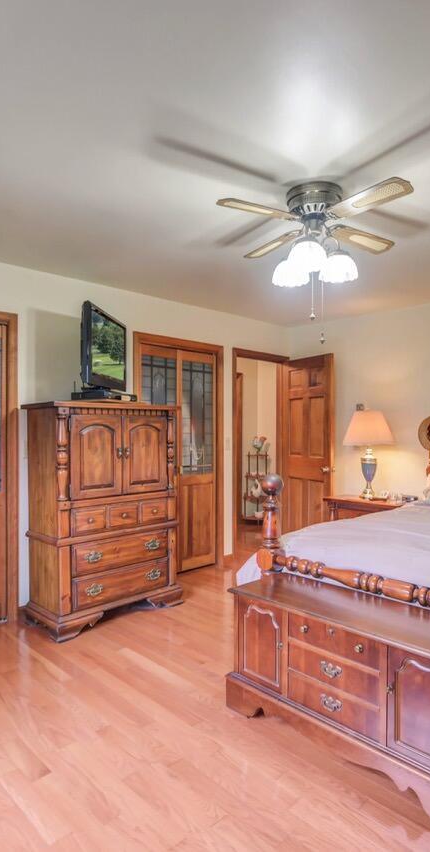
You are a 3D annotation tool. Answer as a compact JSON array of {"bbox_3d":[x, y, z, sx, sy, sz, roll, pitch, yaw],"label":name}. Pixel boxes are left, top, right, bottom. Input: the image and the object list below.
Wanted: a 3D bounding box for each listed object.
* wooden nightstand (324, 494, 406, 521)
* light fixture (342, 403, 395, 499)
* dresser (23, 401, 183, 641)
[{"bbox_3d":[1.372,0.992,4.374,0.410,0.675,0.680,0,0,-44],"label":"wooden nightstand"},{"bbox_3d":[1.373,0.251,4.447,0.440,0.810,0.440,0,0,-44],"label":"light fixture"},{"bbox_3d":[-0.801,0.593,3.593,1.000,1.475,0.630,0,0,-44],"label":"dresser"}]

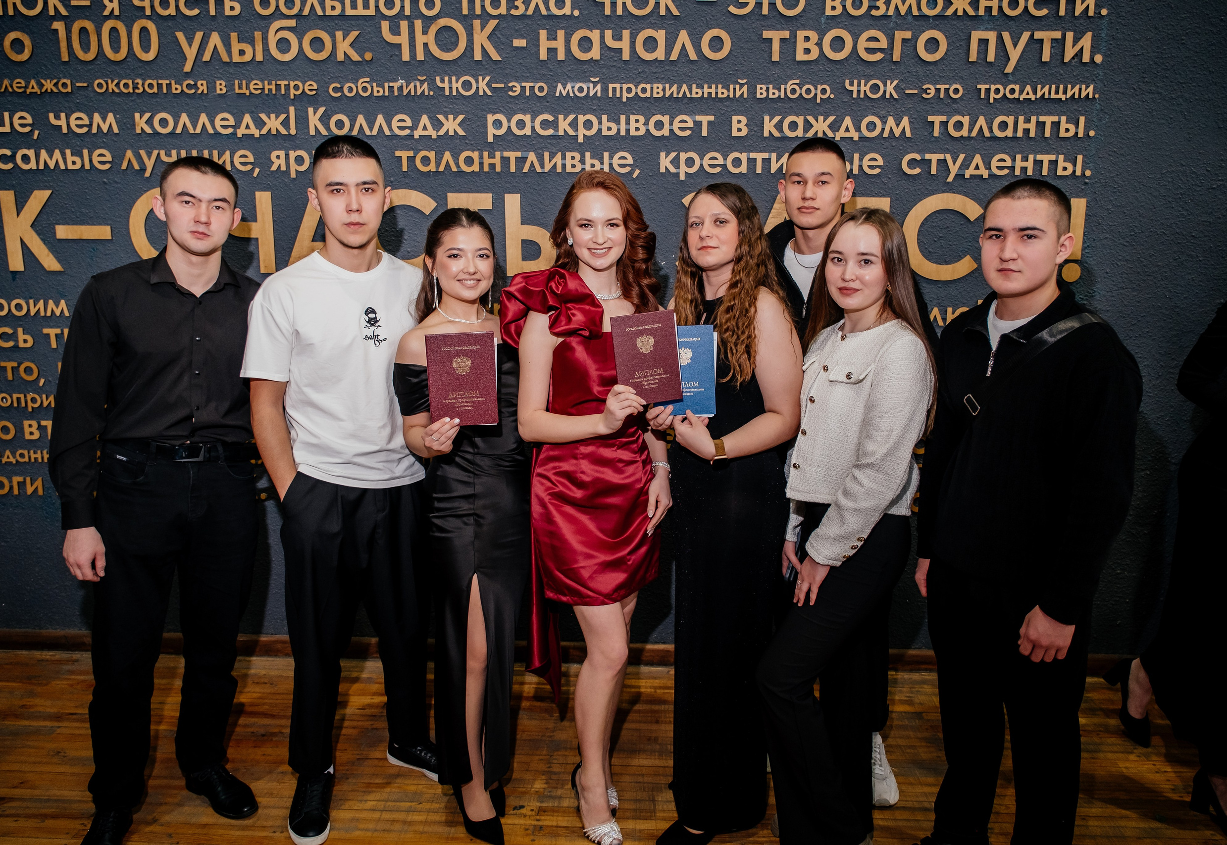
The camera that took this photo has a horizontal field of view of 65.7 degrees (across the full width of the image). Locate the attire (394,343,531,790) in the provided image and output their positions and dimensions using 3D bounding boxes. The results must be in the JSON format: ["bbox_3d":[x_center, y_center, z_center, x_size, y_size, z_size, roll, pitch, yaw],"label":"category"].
[{"bbox_3d":[-0.370,0.373,2.456,0.360,1.185,0.270,0,11,-3],"label":"attire"}]

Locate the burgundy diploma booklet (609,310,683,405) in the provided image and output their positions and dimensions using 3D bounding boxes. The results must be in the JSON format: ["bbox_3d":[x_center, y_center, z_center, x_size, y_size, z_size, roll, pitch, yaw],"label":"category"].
[{"bbox_3d":[0.079,-0.150,2.235,0.152,0.212,0.012,-6,2,0],"label":"burgundy diploma booklet"}]

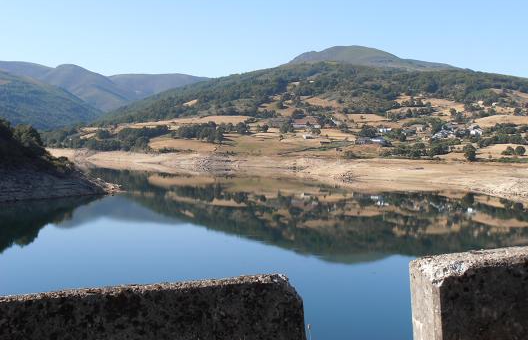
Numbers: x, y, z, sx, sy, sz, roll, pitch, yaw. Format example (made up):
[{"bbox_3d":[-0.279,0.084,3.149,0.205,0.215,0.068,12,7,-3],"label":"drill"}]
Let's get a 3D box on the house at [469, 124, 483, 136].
[{"bbox_3d":[151.130,-28.230,621.260,9.800,8.600,9.000,2,1,24],"label":"house"}]

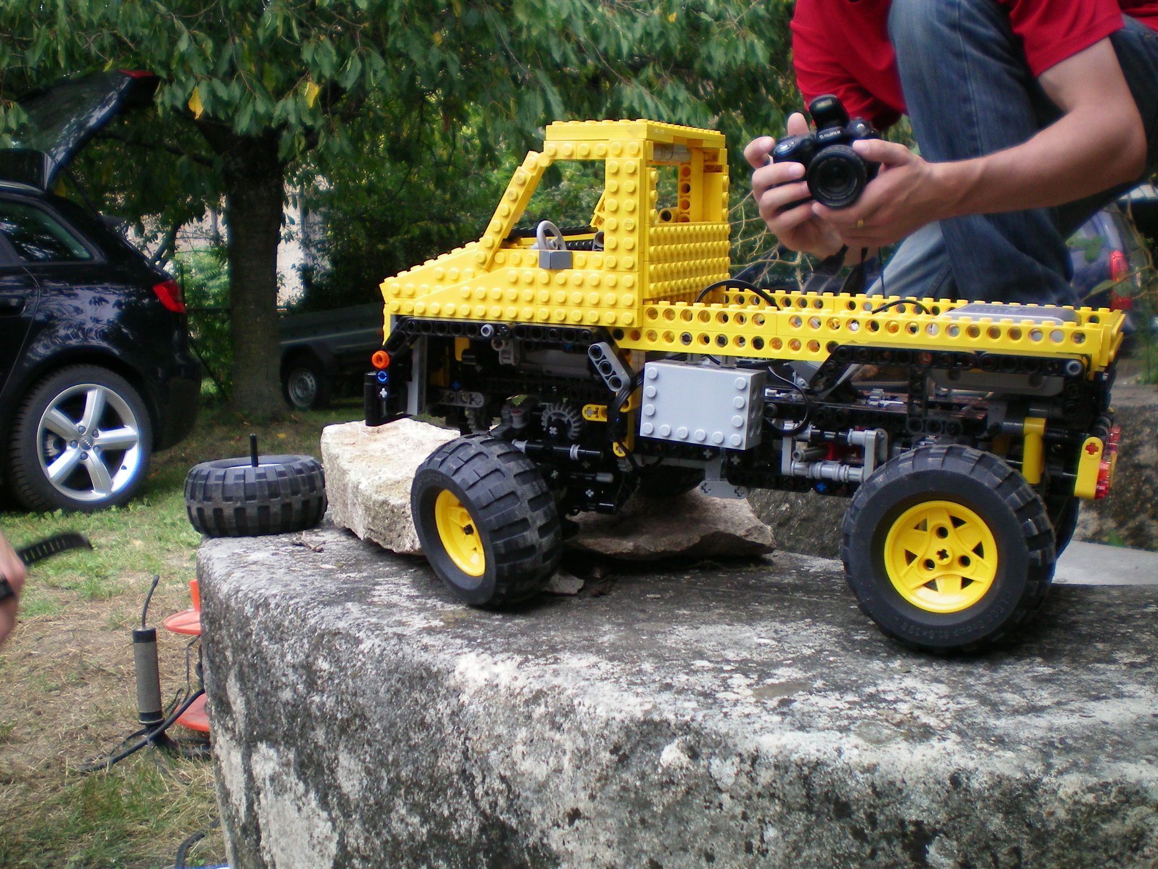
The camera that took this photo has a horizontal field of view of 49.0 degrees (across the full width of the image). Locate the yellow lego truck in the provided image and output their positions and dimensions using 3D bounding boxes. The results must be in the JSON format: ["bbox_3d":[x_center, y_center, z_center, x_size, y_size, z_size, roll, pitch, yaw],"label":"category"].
[{"bbox_3d":[0.075,-0.033,0.587,0.342,0.216,0.166,6,12,25],"label":"yellow lego truck"}]

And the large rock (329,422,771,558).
[{"bbox_3d":[-0.023,0.026,0.726,0.262,0.064,0.135,0,7,0],"label":"large rock"}]

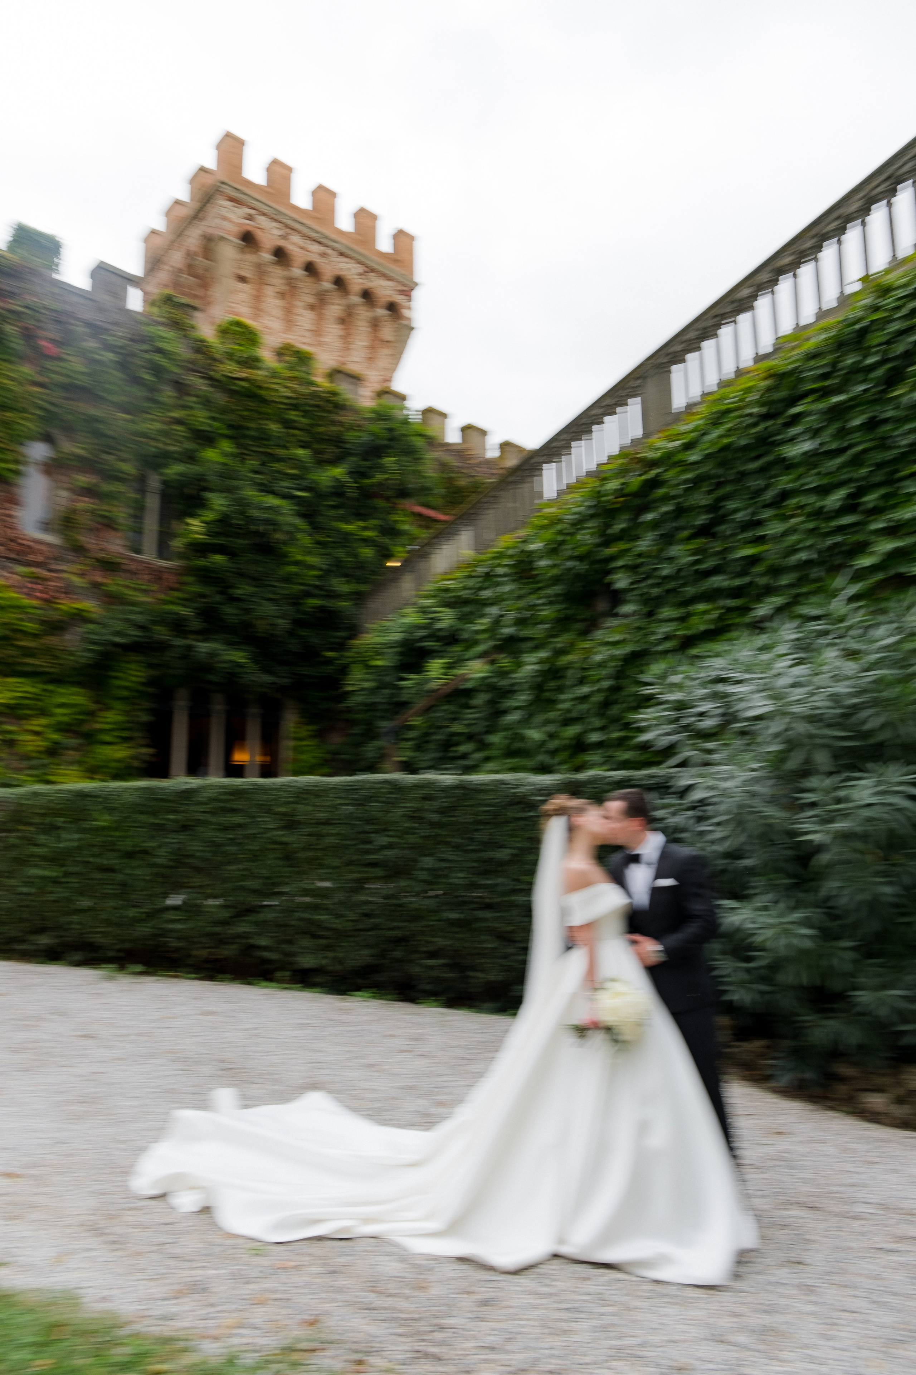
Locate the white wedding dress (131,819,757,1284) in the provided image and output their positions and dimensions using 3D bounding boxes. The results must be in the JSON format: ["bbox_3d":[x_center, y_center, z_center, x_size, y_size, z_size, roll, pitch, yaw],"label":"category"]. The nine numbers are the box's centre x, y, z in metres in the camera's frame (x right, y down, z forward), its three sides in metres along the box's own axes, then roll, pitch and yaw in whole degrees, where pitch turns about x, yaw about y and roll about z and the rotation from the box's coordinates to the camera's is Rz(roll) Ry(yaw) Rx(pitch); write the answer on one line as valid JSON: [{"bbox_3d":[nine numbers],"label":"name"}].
[{"bbox_3d":[-0.148,1.414,4.118,2.750,1.600,1.400,-3,-12,20],"label":"white wedding dress"}]

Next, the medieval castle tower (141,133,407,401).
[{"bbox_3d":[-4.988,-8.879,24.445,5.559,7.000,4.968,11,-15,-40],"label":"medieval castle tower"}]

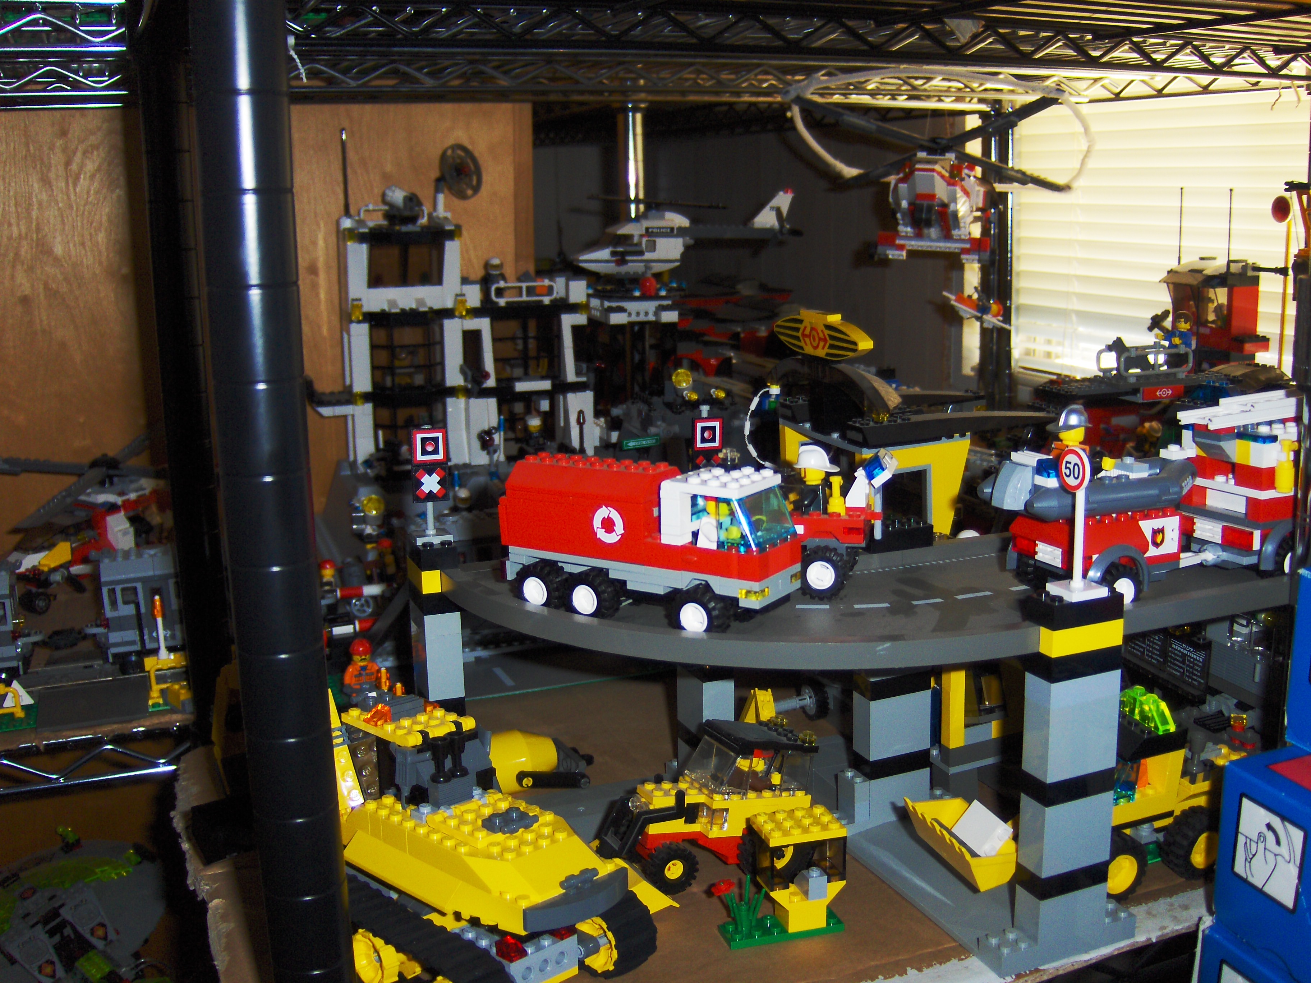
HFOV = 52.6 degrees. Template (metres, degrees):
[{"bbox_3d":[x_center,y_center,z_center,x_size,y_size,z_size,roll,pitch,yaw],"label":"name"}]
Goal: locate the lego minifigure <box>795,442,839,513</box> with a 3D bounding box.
[{"bbox_3d":[0.065,-0.004,0.542,0.022,0.035,0.023,3,13,20],"label":"lego minifigure"}]

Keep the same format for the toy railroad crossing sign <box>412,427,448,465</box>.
[{"bbox_3d":[-0.096,-0.019,0.566,0.016,0.016,0.005,-5,13,-17],"label":"toy railroad crossing sign"}]

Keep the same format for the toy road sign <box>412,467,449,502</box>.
[{"bbox_3d":[-0.096,-0.003,0.568,0.016,0.016,0.005,-5,13,-17],"label":"toy road sign"}]

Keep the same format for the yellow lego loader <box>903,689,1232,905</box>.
[{"bbox_3d":[0.190,0.126,0.574,0.152,0.081,0.060,-5,13,-18],"label":"yellow lego loader"}]

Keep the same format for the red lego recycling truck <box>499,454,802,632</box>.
[{"bbox_3d":[-0.004,0.018,0.499,0.117,0.057,0.041,7,14,33],"label":"red lego recycling truck"}]

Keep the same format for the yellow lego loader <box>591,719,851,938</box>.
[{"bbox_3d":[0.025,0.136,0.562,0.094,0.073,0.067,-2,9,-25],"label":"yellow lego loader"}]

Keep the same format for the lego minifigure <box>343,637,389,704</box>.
[{"bbox_3d":[-0.149,0.094,0.675,0.025,0.040,0.016,-5,13,-17],"label":"lego minifigure"}]

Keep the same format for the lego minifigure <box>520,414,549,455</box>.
[{"bbox_3d":[-0.080,-0.032,0.885,0.024,0.042,0.014,-2,12,-3],"label":"lego minifigure"}]

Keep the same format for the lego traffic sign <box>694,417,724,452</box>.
[{"bbox_3d":[0.024,-0.025,0.588,0.016,0.016,0.005,-6,13,-21],"label":"lego traffic sign"}]

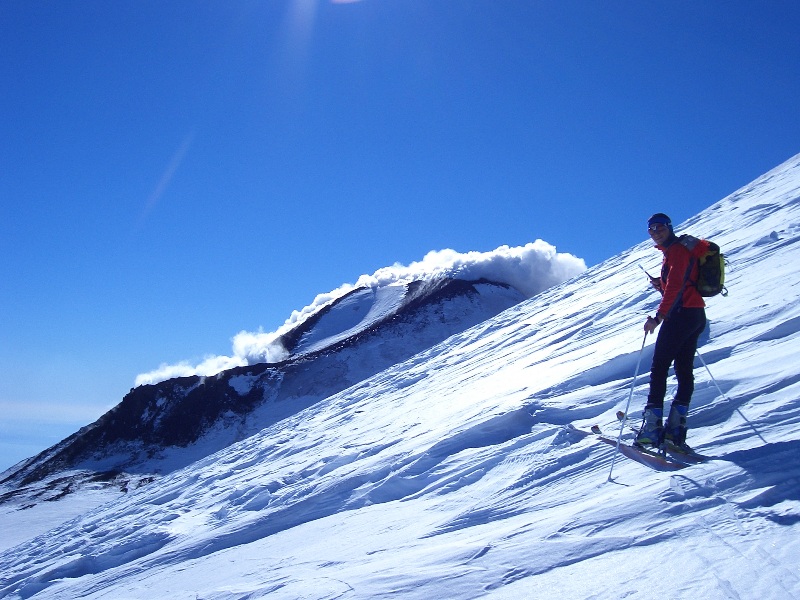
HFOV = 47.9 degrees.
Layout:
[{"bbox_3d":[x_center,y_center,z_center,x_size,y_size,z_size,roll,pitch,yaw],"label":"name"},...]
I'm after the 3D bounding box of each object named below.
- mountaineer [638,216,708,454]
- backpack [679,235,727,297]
[{"bbox_3d":[2.066,0.224,6.832,0.500,1.770,0.560,-3,-7,30],"label":"mountaineer"},{"bbox_3d":[2.303,-0.244,6.772,0.260,0.440,0.290,-3,-7,30],"label":"backpack"}]

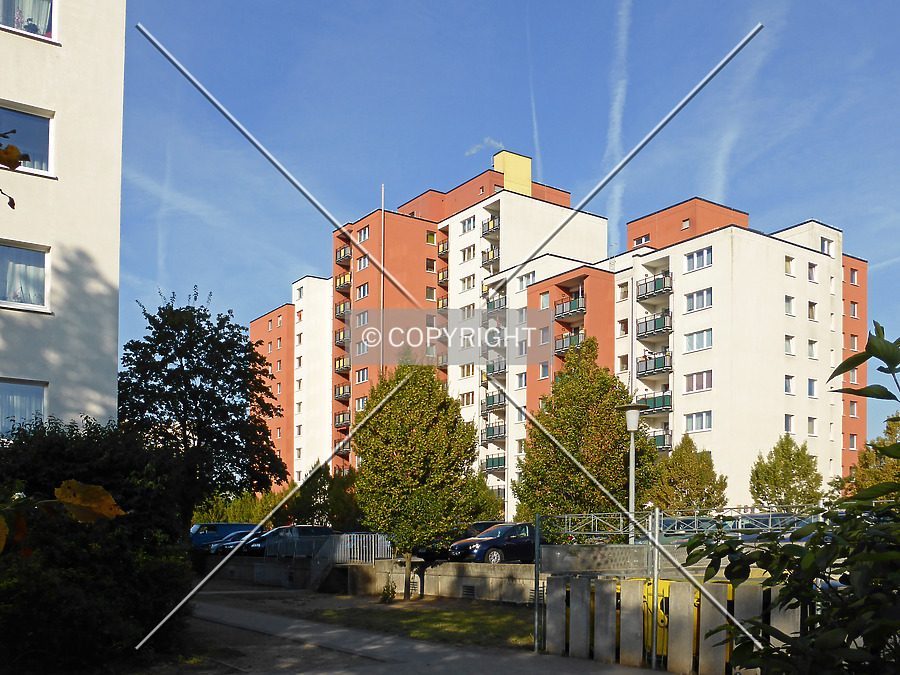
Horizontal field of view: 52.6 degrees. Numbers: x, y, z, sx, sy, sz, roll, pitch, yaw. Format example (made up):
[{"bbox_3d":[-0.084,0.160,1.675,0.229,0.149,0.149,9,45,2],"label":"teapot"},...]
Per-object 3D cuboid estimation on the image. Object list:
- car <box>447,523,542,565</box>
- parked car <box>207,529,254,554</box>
[{"bbox_3d":[1.991,6.871,30.155,4.200,1.480,1.790,8,-15,-32],"label":"car"},{"bbox_3d":[-12.083,11.658,51.500,1.780,1.450,4.400,-8,-13,41],"label":"parked car"}]

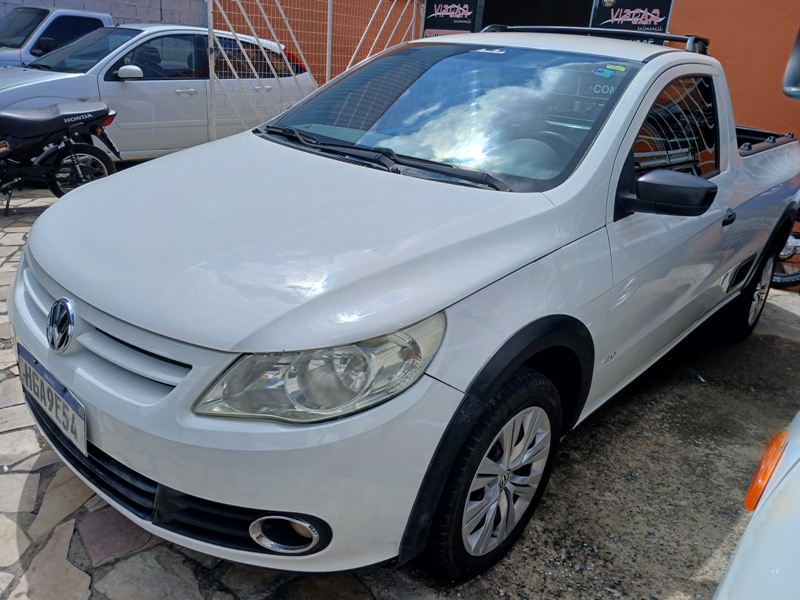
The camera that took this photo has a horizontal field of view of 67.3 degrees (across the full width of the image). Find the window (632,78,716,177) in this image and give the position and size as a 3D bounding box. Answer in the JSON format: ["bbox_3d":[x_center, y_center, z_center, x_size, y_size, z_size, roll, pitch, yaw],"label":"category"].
[{"bbox_3d":[0.940,-0.565,2.030,0.060,0.410,0.870,4,14,42],"label":"window"}]

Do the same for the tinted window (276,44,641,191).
[{"bbox_3d":[0.146,-0.713,2.121,1.270,0.110,0.860,21,54,37],"label":"tinted window"}]

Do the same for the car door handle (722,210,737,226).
[{"bbox_3d":[1.331,-0.338,2.422,0.045,0.070,0.160,21,25,37],"label":"car door handle"}]

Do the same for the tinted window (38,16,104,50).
[{"bbox_3d":[-4.180,-3.345,7.600,0.070,0.450,0.900,1,15,41],"label":"tinted window"}]

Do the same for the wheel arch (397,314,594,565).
[{"bbox_3d":[0.283,0.282,1.520,0.110,0.490,0.800,21,25,37],"label":"wheel arch"}]

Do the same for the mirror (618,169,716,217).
[{"bbox_3d":[0.738,-0.300,1.642,0.230,0.120,0.125,21,25,37],"label":"mirror"}]

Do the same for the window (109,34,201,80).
[{"bbox_3d":[-2.441,-2.394,5.899,0.060,0.460,1.000,-3,12,41],"label":"window"}]

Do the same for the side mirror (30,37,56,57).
[{"bbox_3d":[-4.271,-3.046,7.220,0.270,0.210,0.150,19,26,35],"label":"side mirror"}]

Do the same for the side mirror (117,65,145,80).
[{"bbox_3d":[-2.501,-2.109,5.577,0.230,0.145,0.130,19,26,35],"label":"side mirror"}]

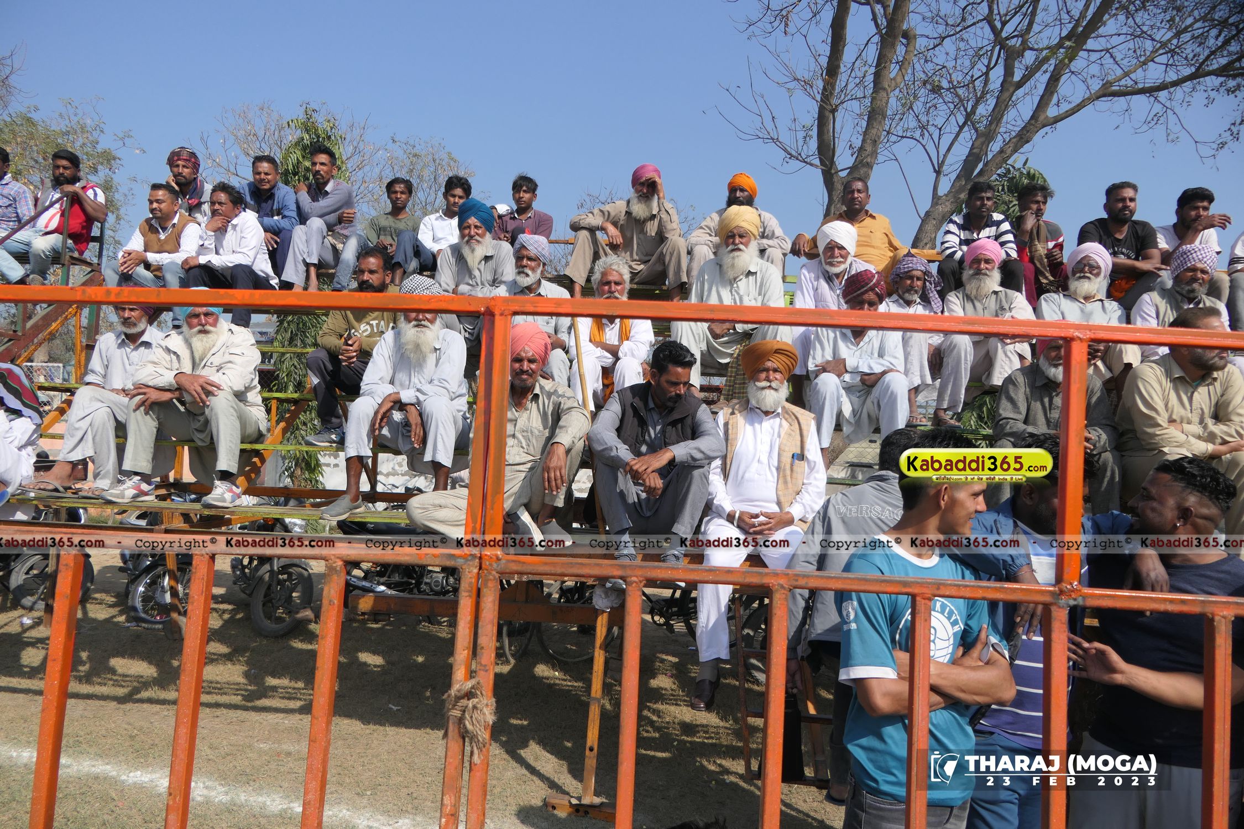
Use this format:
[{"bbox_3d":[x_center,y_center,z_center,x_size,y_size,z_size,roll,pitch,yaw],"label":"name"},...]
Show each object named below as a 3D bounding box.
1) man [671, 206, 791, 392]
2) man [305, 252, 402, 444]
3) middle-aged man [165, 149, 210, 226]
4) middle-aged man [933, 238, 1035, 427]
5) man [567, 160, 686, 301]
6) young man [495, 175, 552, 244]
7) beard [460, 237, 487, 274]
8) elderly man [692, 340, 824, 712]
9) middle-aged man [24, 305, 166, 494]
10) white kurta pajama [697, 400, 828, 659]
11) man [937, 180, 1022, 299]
[{"bbox_3d":[0.598,-0.603,4.576,0.560,1.229,0.800,3,-4,9],"label":"man"},{"bbox_3d":[-1.489,-0.389,4.680,0.550,1.152,0.750,3,-4,-2],"label":"man"},{"bbox_3d":[-3.077,-1.296,5.753,0.520,1.216,0.800,4,-4,0],"label":"middle-aged man"},{"bbox_3d":[2.158,-0.488,4.930,0.560,1.166,0.750,2,-4,20],"label":"middle-aged man"},{"bbox_3d":[0.032,-1.127,5.444,0.660,1.143,0.800,3,-4,6],"label":"man"},{"bbox_3d":[-0.666,-1.123,5.600,0.470,1.043,0.700,3,-4,-3],"label":"young man"},{"bbox_3d":[-0.862,-0.922,4.824,0.170,0.220,0.140,3,-4,2],"label":"beard"},{"bbox_3d":[0.640,0.432,3.741,0.570,1.600,0.720,2,-4,13],"label":"elderly man"},{"bbox_3d":[-2.756,-0.148,4.400,0.520,1.100,0.760,4,-4,-7],"label":"middle-aged man"},{"bbox_3d":[0.638,0.492,3.737,0.560,1.120,0.660,2,-4,13],"label":"white kurta pajama"},{"bbox_3d":[2.302,-0.984,5.330,0.530,1.104,0.700,2,-4,20],"label":"man"}]

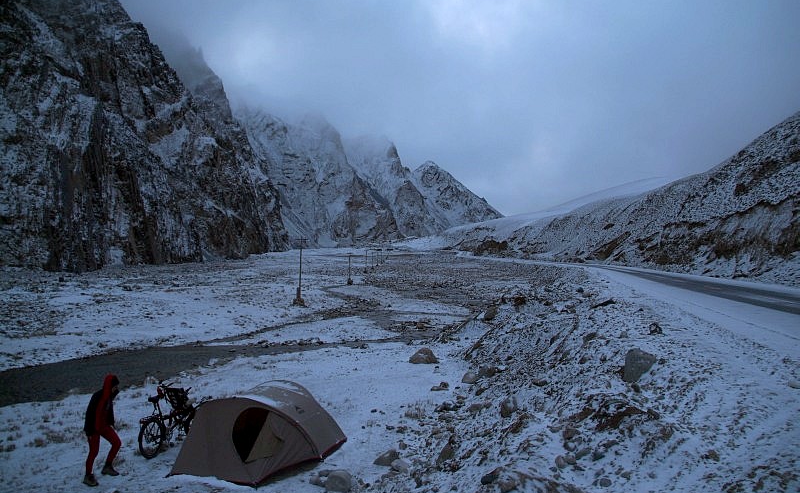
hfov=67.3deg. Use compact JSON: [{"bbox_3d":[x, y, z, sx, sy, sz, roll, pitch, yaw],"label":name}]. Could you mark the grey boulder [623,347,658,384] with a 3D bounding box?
[{"bbox_3d":[3.797,1.883,9.500,0.490,0.500,0.430,0,-1,0],"label":"grey boulder"}]

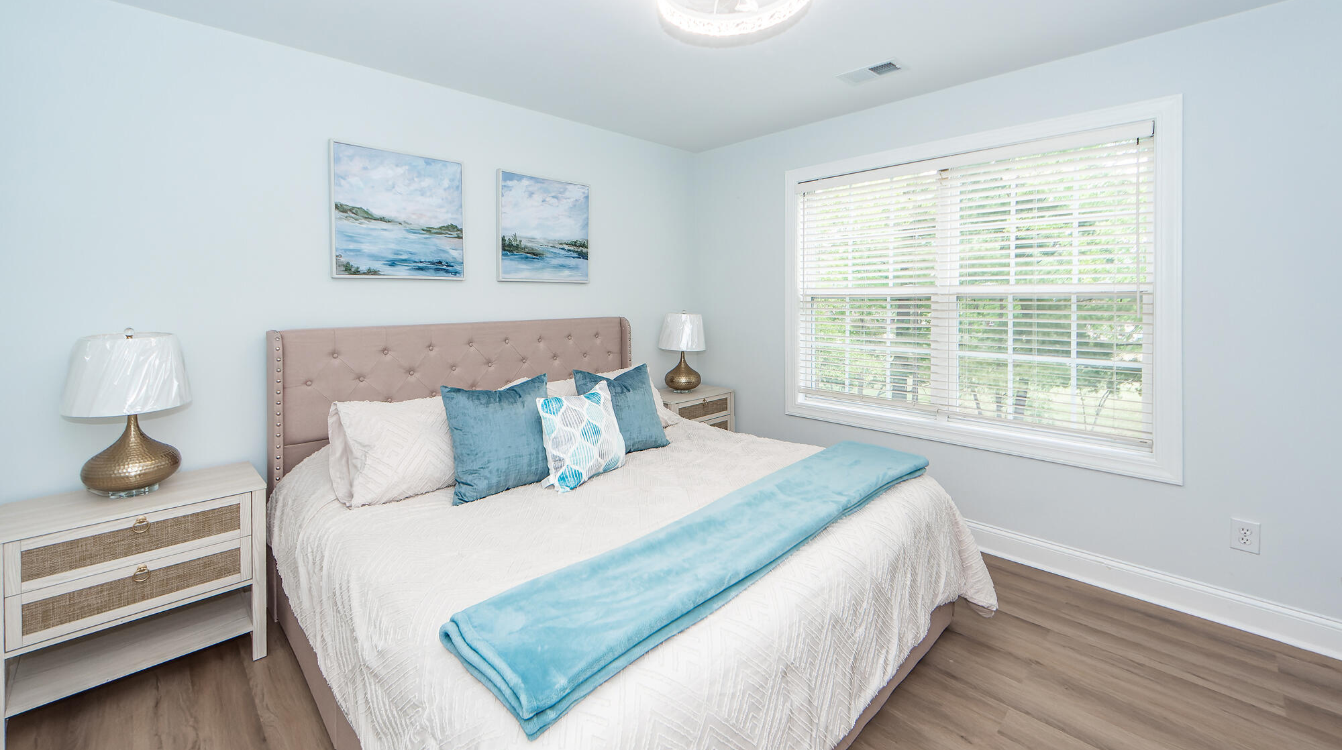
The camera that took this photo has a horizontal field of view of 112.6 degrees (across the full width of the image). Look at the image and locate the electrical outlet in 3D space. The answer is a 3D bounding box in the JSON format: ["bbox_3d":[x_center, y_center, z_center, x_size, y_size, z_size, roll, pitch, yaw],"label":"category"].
[{"bbox_3d":[2.421,0.681,1.885,0.078,0.127,0.012,3,5,40],"label":"electrical outlet"}]

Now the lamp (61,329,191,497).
[{"bbox_3d":[-2.013,0.139,1.670,0.332,0.618,0.332,-3,5,-39],"label":"lamp"}]

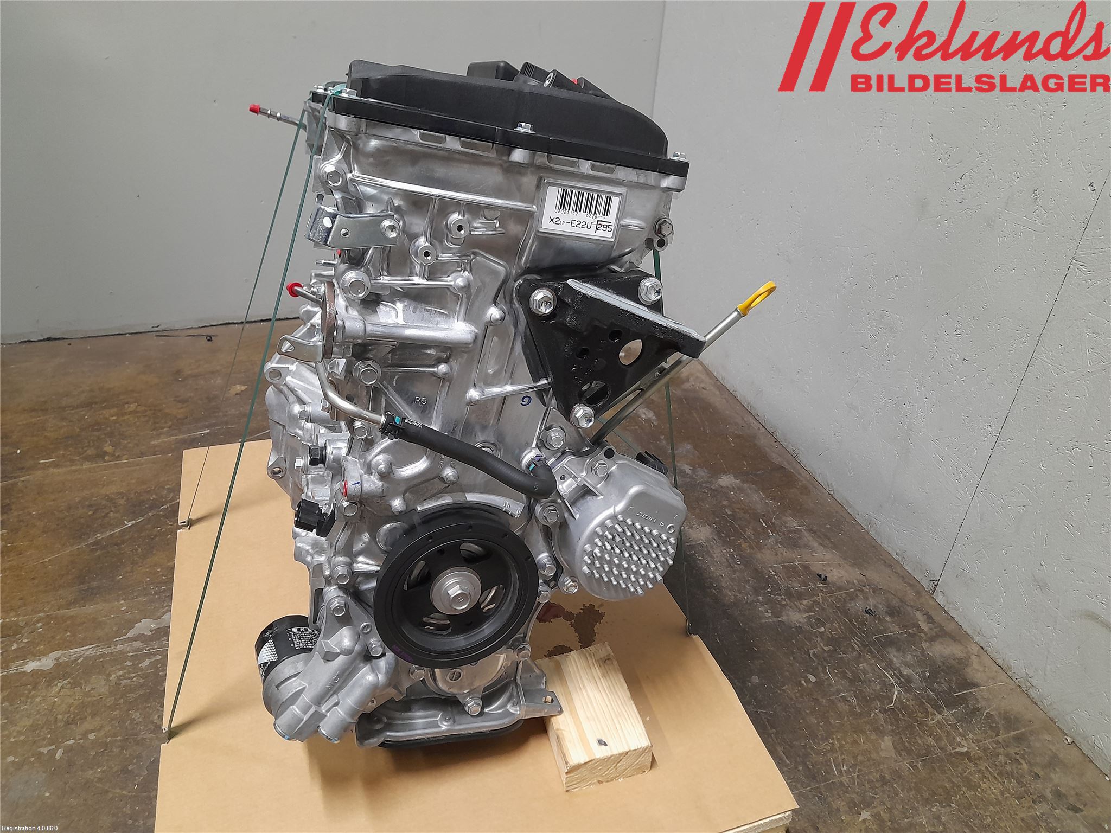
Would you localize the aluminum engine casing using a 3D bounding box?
[{"bbox_3d":[-0.122,-0.034,0.864,0.405,0.652,0.492,-1,27,-20],"label":"aluminum engine casing"}]

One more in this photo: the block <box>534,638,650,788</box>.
[{"bbox_3d":[0.035,0.322,0.864,0.092,0.043,0.139,-6,34,-14],"label":"block"}]

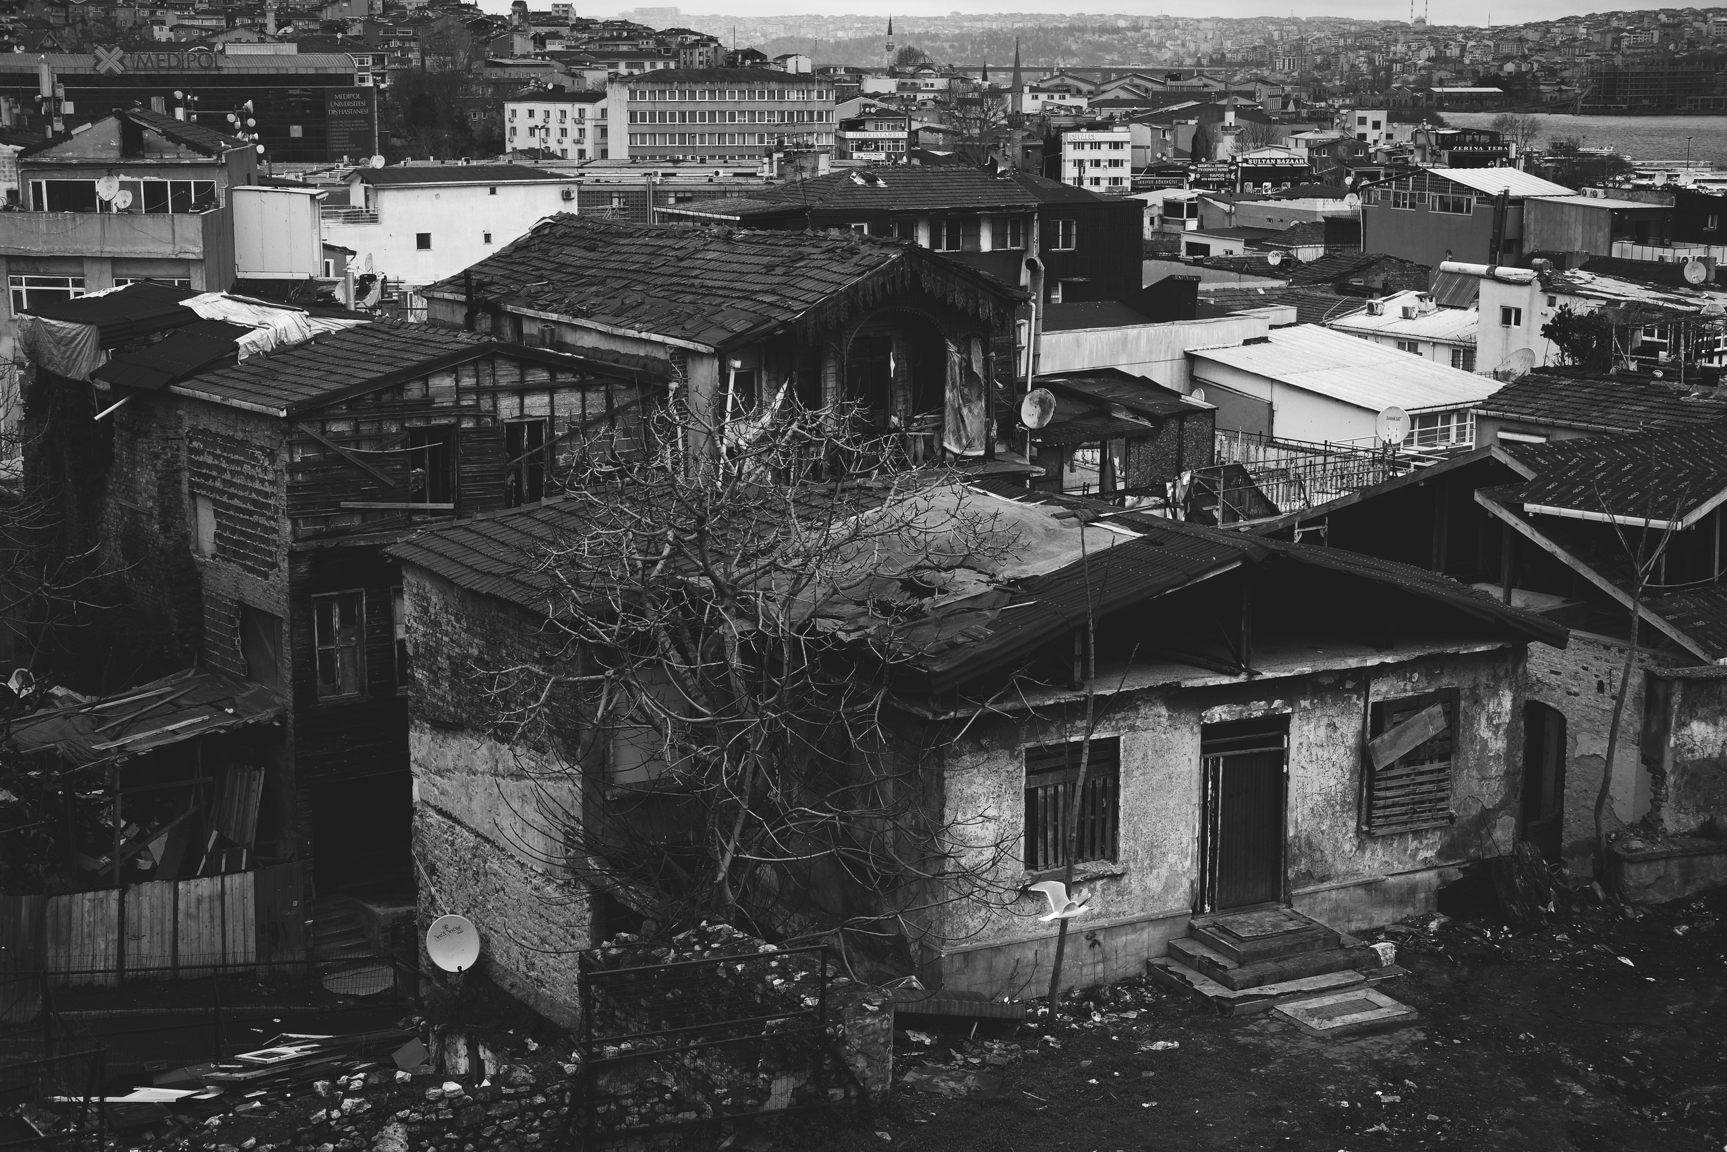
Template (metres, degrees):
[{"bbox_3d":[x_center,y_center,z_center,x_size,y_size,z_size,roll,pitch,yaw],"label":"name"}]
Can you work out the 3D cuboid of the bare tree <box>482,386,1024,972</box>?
[{"bbox_3d":[-1.383,1.133,31.200,6.400,6.700,5.600,0,12,0],"label":"bare tree"}]

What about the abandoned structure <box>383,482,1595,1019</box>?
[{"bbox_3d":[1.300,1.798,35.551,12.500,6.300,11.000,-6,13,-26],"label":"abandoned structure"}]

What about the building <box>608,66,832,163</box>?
[{"bbox_3d":[-22.800,-68.847,391.235,34.000,18.000,14.000,-1,12,-7],"label":"building"}]

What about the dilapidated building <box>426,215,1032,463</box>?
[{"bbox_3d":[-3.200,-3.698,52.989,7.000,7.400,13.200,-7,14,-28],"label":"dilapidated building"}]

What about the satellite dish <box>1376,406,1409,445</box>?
[{"bbox_3d":[11.234,-3.193,54.000,0.760,0.840,0.380,1,12,5],"label":"satellite dish"}]

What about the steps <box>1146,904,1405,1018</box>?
[{"bbox_3d":[5.144,4.709,31.619,2.650,0.650,1.800,-6,13,-24],"label":"steps"}]

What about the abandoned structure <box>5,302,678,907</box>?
[{"bbox_3d":[-10.100,-0.604,48.535,7.400,9.600,12.400,-7,14,-31],"label":"abandoned structure"}]

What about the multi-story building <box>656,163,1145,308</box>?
[{"bbox_3d":[2.000,-15.034,124.597,21.000,10.000,11.500,-5,13,-21],"label":"multi-story building"}]

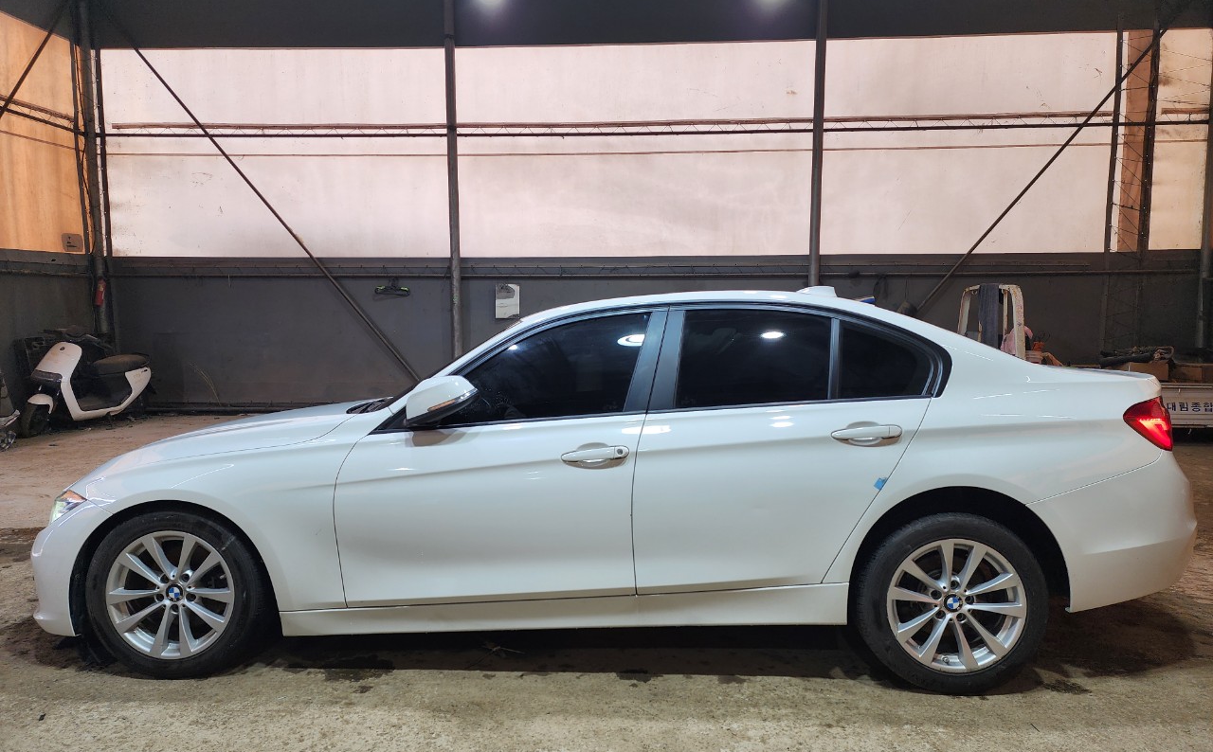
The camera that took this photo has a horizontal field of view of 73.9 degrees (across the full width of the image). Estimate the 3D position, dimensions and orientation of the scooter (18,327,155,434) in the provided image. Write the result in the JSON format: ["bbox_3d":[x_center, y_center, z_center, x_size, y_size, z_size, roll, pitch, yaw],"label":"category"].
[{"bbox_3d":[-5.642,0.024,8.797,0.680,1.060,1.640,1,6,8],"label":"scooter"}]

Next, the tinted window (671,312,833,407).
[{"bbox_3d":[0.544,-0.065,2.964,0.587,0.392,0.050,0,-21,2],"label":"tinted window"}]

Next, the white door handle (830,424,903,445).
[{"bbox_3d":[0.899,0.196,2.785,0.242,0.052,0.055,-7,5,3],"label":"white door handle"}]

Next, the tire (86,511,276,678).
[{"bbox_3d":[-1.585,0.790,3.041,0.655,0.655,0.225,0,6,2],"label":"tire"}]

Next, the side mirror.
[{"bbox_3d":[-0.580,0.092,2.841,0.244,0.179,0.150,1,6,9],"label":"side mirror"}]

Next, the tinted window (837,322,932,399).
[{"bbox_3d":[1.011,-0.058,2.955,0.344,0.297,0.050,0,-21,2],"label":"tinted window"}]

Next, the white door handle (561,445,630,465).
[{"bbox_3d":[-0.038,0.274,2.828,0.238,0.052,0.055,-7,5,3],"label":"white door handle"}]

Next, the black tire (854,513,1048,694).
[{"bbox_3d":[1.221,0.794,2.901,0.655,0.655,0.225,0,6,2],"label":"black tire"}]

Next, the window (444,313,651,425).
[{"bbox_3d":[-0.218,-0.029,2.982,0.769,0.448,0.050,0,-21,2],"label":"window"}]

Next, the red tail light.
[{"bbox_3d":[1.927,0.164,2.877,0.290,0.190,0.250,0,6,2],"label":"red tail light"}]

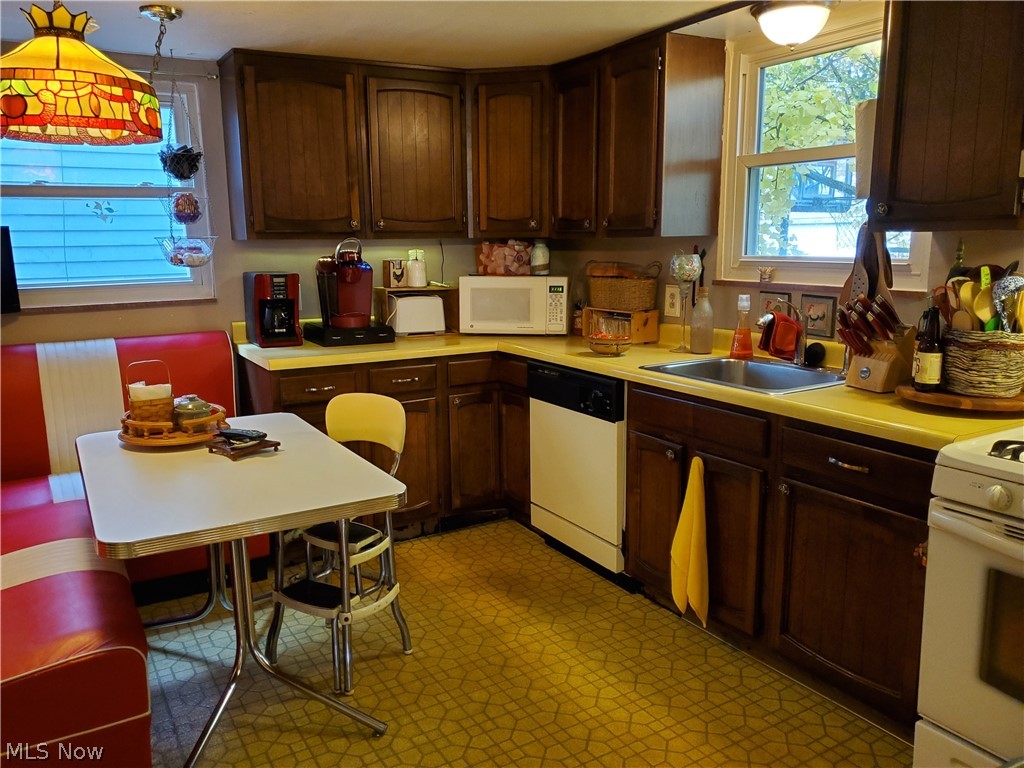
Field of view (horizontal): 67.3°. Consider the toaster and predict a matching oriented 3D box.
[{"bbox_3d":[-0.475,-0.343,3.845,0.250,0.185,0.160,-4,11,-17],"label":"toaster"}]

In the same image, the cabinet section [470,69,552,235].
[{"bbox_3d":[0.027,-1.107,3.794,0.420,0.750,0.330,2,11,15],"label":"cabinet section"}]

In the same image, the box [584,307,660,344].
[{"bbox_3d":[0.509,-0.282,3.601,0.164,0.145,0.364,-7,12,-31],"label":"box"}]

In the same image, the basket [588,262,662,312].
[{"bbox_3d":[0.515,-0.450,3.539,0.178,0.208,0.324,-7,12,-31],"label":"basket"}]

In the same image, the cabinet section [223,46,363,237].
[{"bbox_3d":[-0.967,-1.026,3.418,0.528,0.760,0.320,-7,13,-31],"label":"cabinet section"}]

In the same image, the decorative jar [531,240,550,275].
[{"bbox_3d":[0.145,-0.646,3.927,0.091,0.179,0.091,0,10,0],"label":"decorative jar"}]

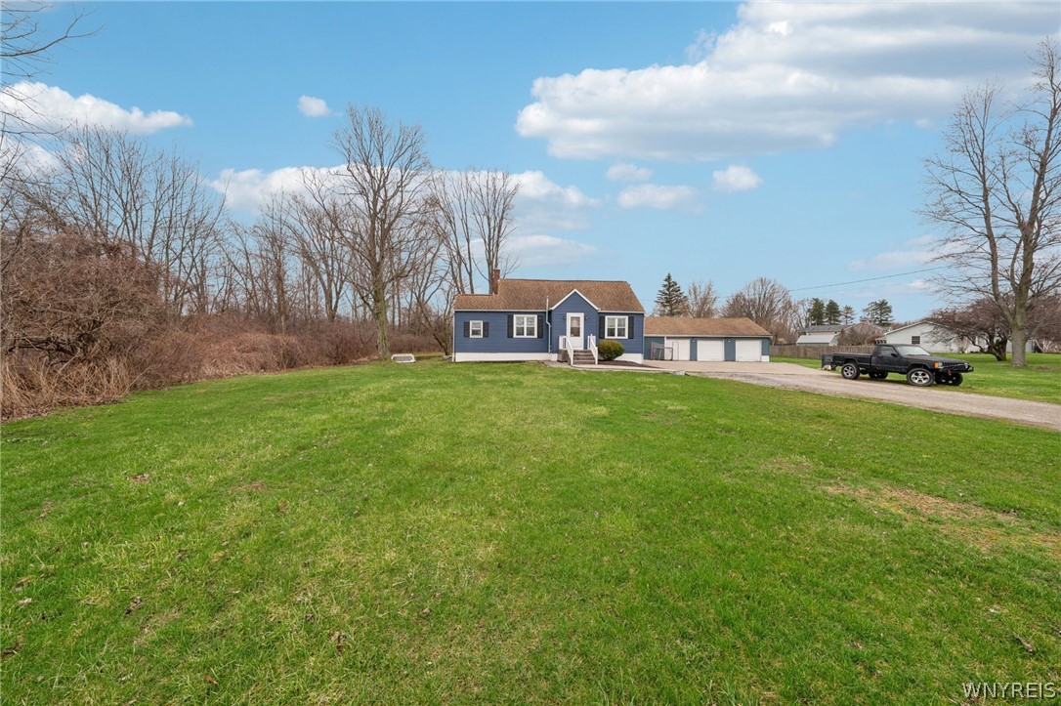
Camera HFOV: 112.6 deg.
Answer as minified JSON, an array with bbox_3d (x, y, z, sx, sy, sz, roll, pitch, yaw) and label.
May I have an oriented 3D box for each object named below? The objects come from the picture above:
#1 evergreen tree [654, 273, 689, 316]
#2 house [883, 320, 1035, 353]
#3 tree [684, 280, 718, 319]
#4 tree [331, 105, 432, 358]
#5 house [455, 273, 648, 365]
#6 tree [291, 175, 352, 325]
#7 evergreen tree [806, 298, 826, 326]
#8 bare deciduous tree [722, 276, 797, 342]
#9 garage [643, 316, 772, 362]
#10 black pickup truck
[{"bbox_3d":[20.228,-5.510,51.000,5.684,11.812,5.684,0,1,0],"label":"evergreen tree"},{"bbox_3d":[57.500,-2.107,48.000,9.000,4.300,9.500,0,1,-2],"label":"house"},{"bbox_3d":[25.562,-5.302,53.000,4.981,11.365,4.981,0,1,0],"label":"tree"},{"bbox_3d":[-11.381,-9.248,27.000,7.761,19.259,7.761,0,1,0],"label":"tree"},{"bbox_3d":[1.100,-2.554,25.400,12.200,6.300,8.600,0,1,-3],"label":"house"},{"bbox_3d":[-20.064,-8.655,34.000,5.826,17.832,5.826,0,1,0],"label":"tree"},{"bbox_3d":[68.484,-6.760,85.000,4.934,13.259,4.934,0,1,0],"label":"evergreen tree"},{"bbox_3d":[37.102,-5.888,57.000,12.604,12.482,12.604,0,1,0],"label":"bare deciduous tree"},{"bbox_3d":[16.800,-1.661,38.000,13.200,4.600,7.600,0,1,-3],"label":"garage"},{"bbox_3d":[17.180,0.464,16.603,1.830,1.830,4.620,0,2,-6],"label":"black pickup truck"}]

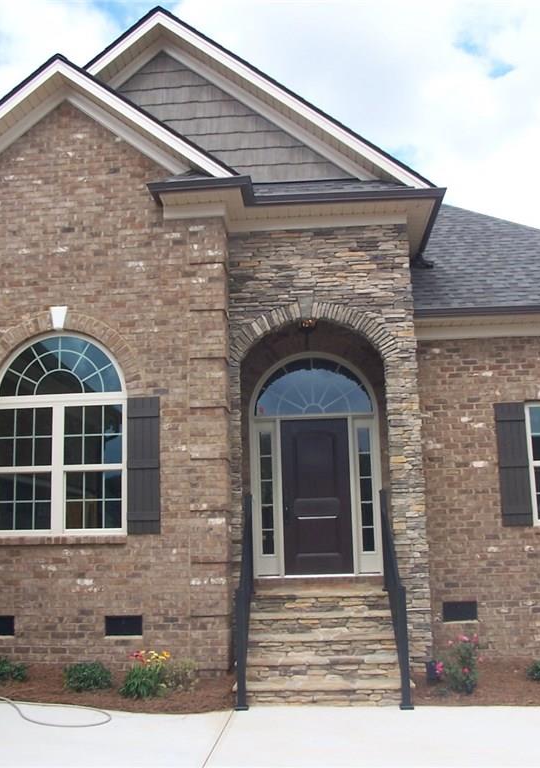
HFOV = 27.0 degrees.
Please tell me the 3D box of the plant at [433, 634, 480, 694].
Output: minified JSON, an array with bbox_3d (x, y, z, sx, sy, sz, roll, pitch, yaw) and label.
[{"bbox_3d":[1.935,2.855,11.445,0.414,0.596,0.420,-2,-11,5],"label":"plant"}]

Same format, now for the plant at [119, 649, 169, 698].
[{"bbox_3d":[-1.257,2.898,11.255,0.481,0.486,0.460,-2,-11,5],"label":"plant"}]

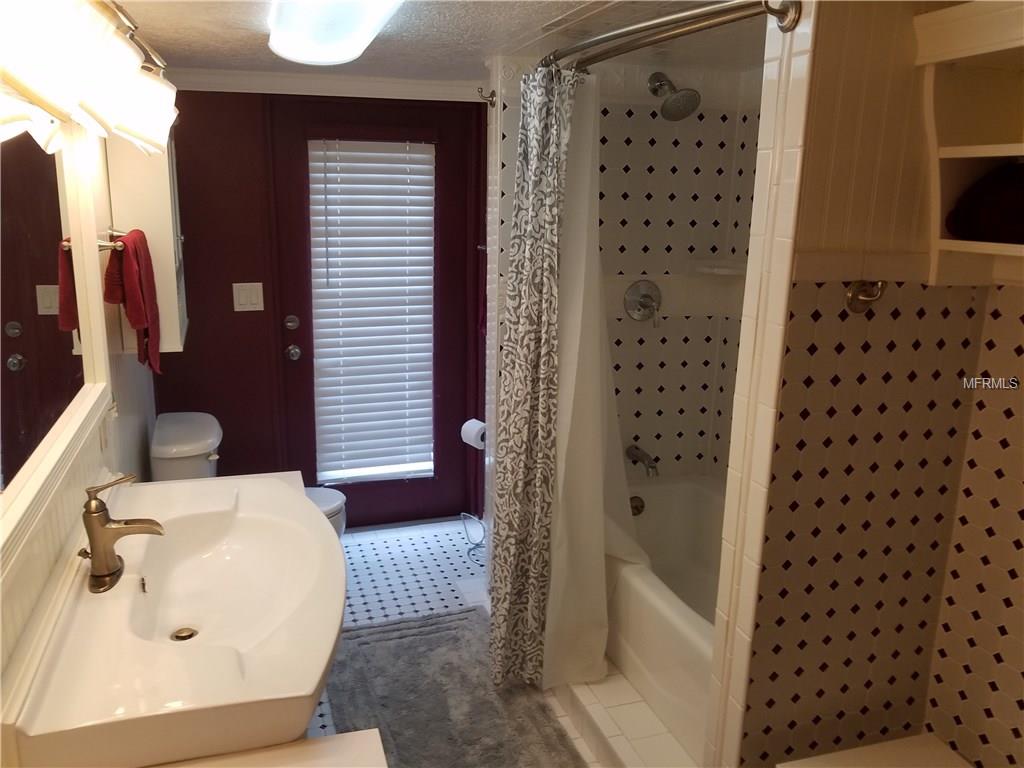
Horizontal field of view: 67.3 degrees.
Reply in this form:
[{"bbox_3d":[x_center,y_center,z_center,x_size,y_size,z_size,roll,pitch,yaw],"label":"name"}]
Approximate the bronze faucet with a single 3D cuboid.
[{"bbox_3d":[-0.764,0.276,1.504,0.155,0.207,0.145,-4,14,-19],"label":"bronze faucet"}]

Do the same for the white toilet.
[{"bbox_3d":[-1.042,0.522,3.122,0.735,0.735,0.460,-4,14,-19],"label":"white toilet"}]

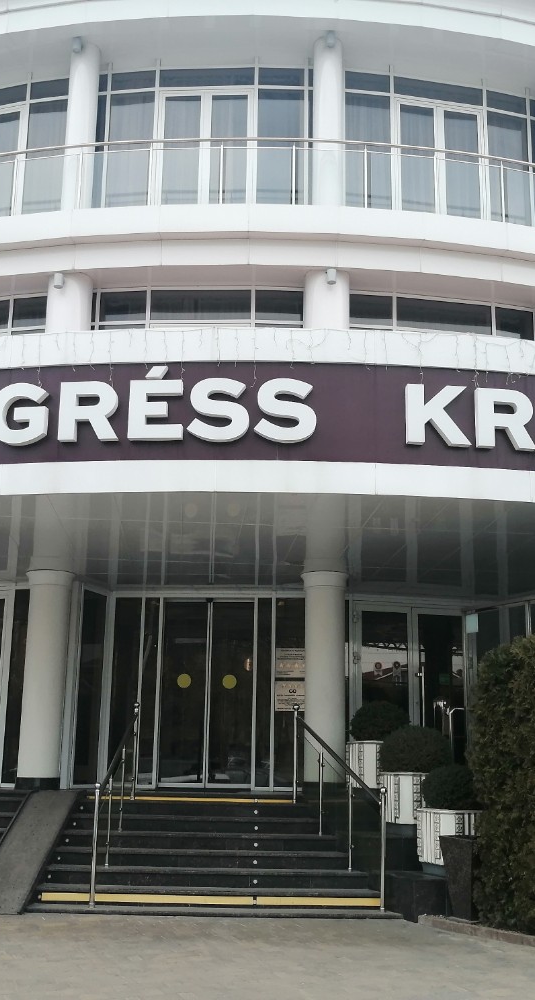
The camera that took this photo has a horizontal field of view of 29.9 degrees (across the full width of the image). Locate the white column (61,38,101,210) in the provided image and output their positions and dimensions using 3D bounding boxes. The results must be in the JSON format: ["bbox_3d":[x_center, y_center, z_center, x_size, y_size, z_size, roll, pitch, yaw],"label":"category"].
[{"bbox_3d":[-2.389,-4.725,12.962,0.380,2.440,0.380,-1,-12,10],"label":"white column"}]

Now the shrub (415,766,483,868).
[{"bbox_3d":[1.741,3.017,9.500,0.630,1.010,0.630,1,-13,0],"label":"shrub"}]

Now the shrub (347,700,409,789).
[{"bbox_3d":[1.178,2.648,10.635,0.670,1.020,0.670,1,-12,0],"label":"shrub"}]

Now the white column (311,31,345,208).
[{"bbox_3d":[0.844,-5.091,13.921,0.430,2.840,0.430,1,-13,0],"label":"white column"}]

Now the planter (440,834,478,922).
[{"bbox_3d":[1.768,3.276,8.703,0.370,0.670,0.370,10,-15,-37],"label":"planter"}]

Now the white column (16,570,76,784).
[{"bbox_3d":[-2.756,2.173,12.472,0.580,2.560,0.580,1,-13,0],"label":"white column"}]

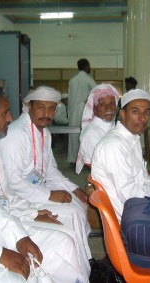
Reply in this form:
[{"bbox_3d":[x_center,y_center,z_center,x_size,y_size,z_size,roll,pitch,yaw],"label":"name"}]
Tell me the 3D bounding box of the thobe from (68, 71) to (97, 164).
[{"bbox_3d":[0.110,-0.400,6.100,0.500,1.450,0.360,5,9,37],"label":"thobe"}]

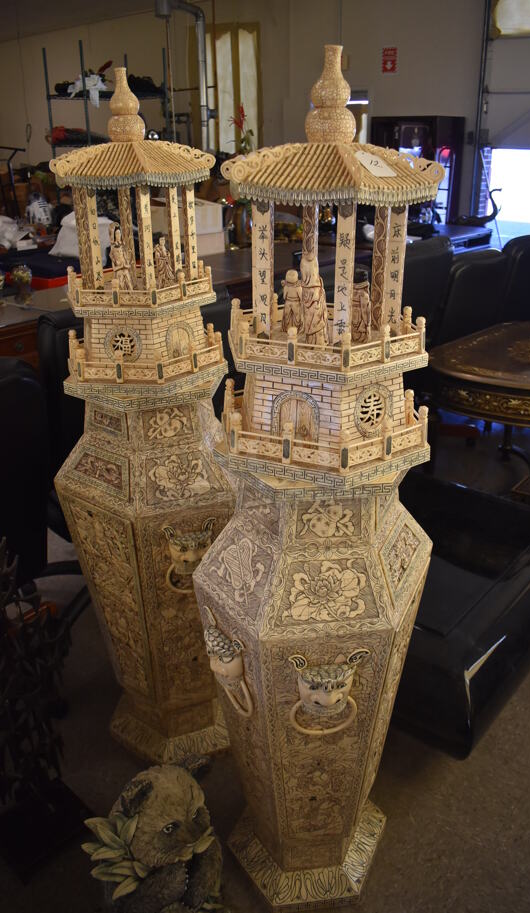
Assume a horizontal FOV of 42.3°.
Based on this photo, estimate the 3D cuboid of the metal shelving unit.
[{"bbox_3d":[-1.353,-2.422,6.156,0.580,2.140,0.930,19,32,35],"label":"metal shelving unit"}]

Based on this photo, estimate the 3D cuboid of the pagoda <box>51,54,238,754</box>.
[{"bbox_3d":[-0.266,0.019,1.652,0.496,1.671,0.393,18,31,32],"label":"pagoda"}]

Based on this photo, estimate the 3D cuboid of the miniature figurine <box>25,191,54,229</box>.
[{"bbox_3d":[-1.892,-2.064,5.750,0.205,0.300,0.180,-21,32,-35],"label":"miniature figurine"}]

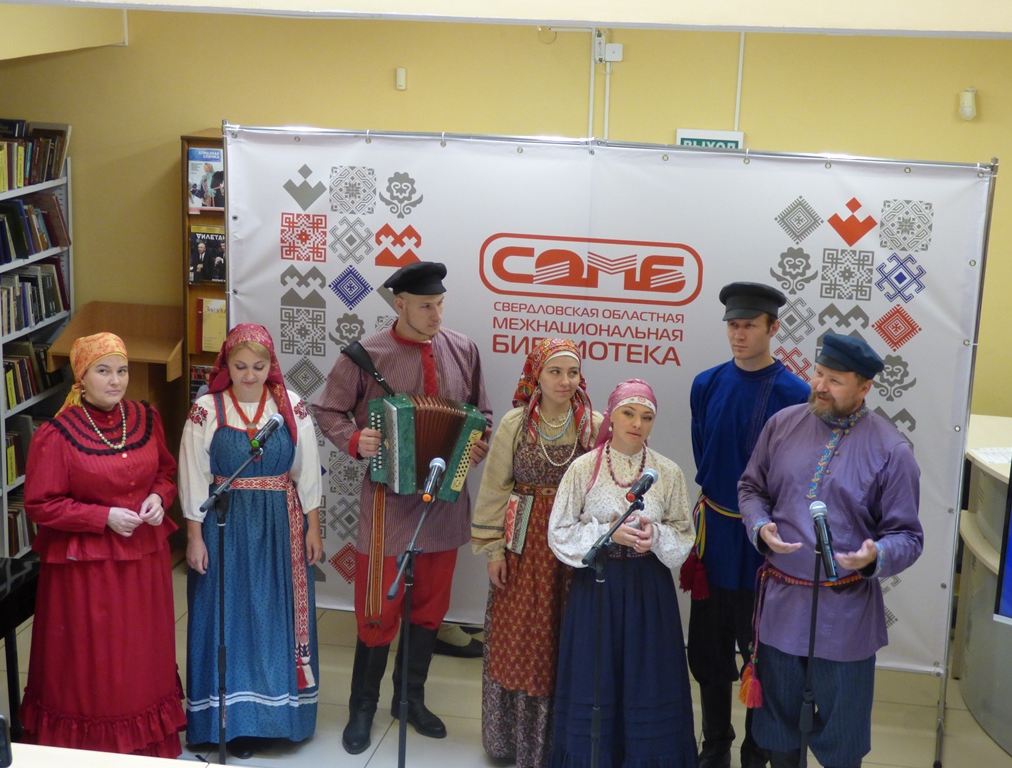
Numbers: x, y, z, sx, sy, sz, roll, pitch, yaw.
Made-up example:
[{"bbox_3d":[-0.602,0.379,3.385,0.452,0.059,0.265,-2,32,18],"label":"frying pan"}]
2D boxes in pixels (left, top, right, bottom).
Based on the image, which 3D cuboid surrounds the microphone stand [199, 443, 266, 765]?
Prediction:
[{"bbox_3d":[-0.986,0.855,6.215,0.550,1.270,0.550,11,17,35],"label":"microphone stand"}]

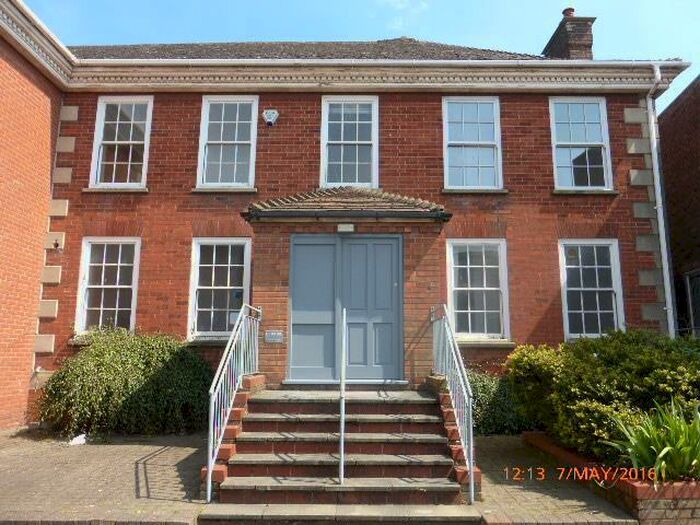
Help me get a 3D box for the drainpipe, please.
[{"bbox_3d":[5.396,-0.392,8.541,0.120,6.230,0.480,0,-10,1],"label":"drainpipe"}]

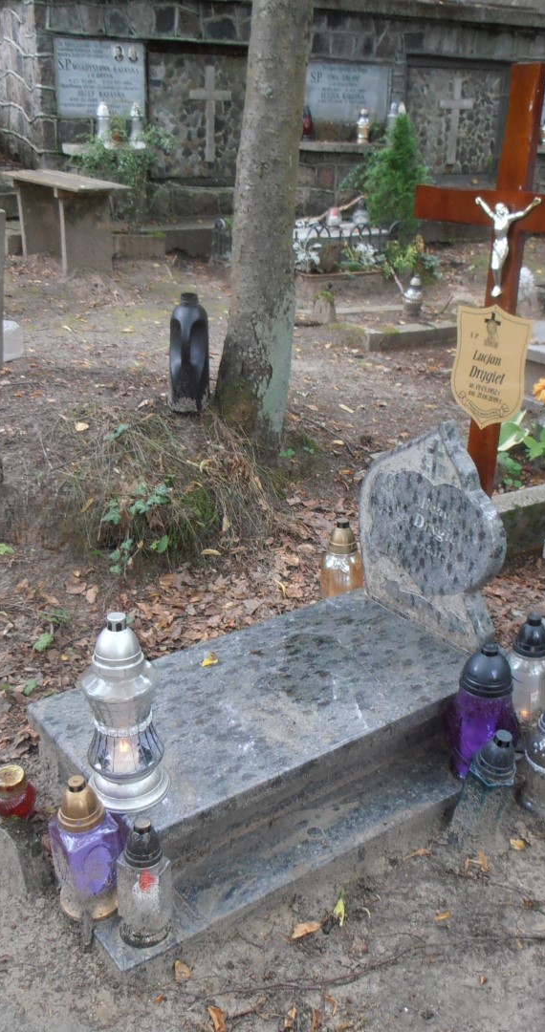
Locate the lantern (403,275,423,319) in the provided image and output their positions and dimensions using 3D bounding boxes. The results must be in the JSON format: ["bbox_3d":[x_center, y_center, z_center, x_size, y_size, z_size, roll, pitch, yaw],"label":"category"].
[{"bbox_3d":[0.703,-1.087,4.721,0.108,0.200,0.108,2,23,0],"label":"lantern"}]

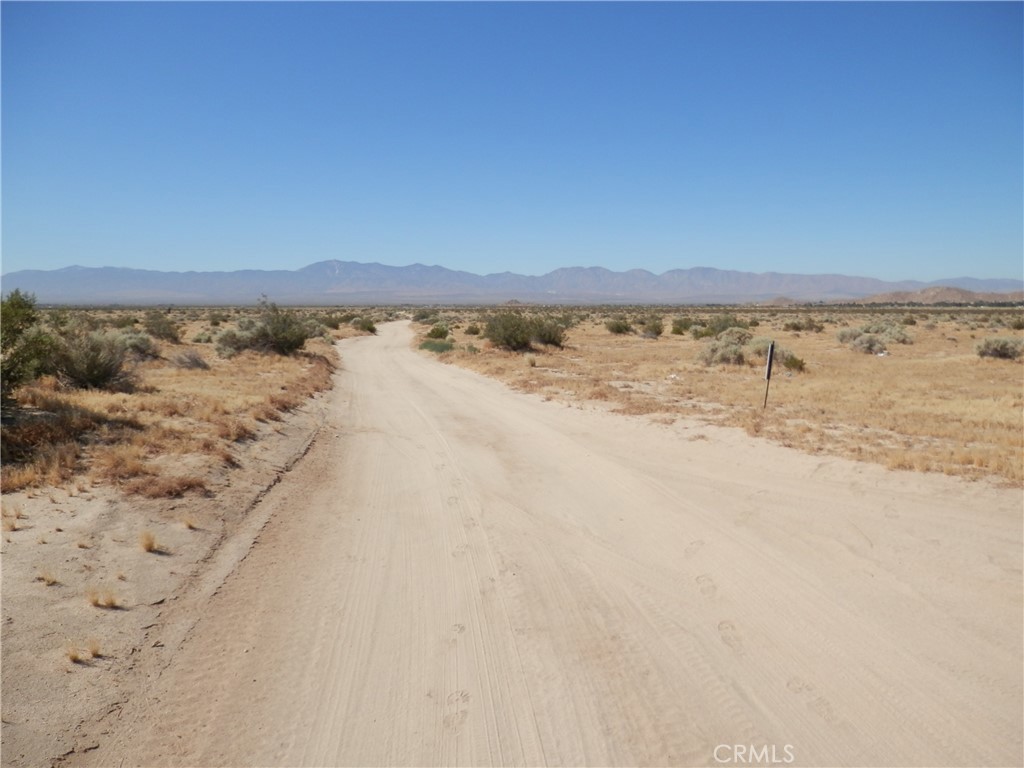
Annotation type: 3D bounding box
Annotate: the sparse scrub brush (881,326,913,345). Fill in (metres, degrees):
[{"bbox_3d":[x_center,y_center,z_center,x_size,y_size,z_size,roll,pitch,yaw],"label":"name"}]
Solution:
[{"bbox_3d":[16.107,-2.030,30.818,1.147,0.730,1.055,3,7,27],"label":"sparse scrub brush"}]

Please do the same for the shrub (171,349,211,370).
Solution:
[{"bbox_3d":[-7.141,-0.542,16.454,0.777,0.405,0.652,-3,7,-23],"label":"shrub"}]

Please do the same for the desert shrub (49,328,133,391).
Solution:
[{"bbox_3d":[-7.235,-0.444,12.666,1.226,1.009,1.075,-3,7,-30],"label":"desert shrub"}]

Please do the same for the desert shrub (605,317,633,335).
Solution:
[{"bbox_3d":[5.951,-3.218,41.274,1.549,0.872,1.425,1,6,8],"label":"desert shrub"}]

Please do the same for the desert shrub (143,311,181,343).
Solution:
[{"bbox_3d":[-15.204,-2.473,32.096,1.494,1.340,1.375,-3,7,-25],"label":"desert shrub"}]

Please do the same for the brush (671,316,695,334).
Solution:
[{"bbox_3d":[9.406,-3.171,40.508,1.282,0.940,1.180,1,6,13],"label":"brush"}]

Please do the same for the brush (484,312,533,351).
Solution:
[{"bbox_3d":[-0.129,-1.949,27.247,1.773,1.328,1.631,0,6,0],"label":"brush"}]

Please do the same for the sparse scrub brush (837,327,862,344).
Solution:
[{"bbox_3d":[13.993,-2.077,30.626,0.981,0.606,0.923,3,7,24],"label":"sparse scrub brush"}]

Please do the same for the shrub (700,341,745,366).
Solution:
[{"bbox_3d":[5.306,-0.789,18.516,1.109,0.600,0.981,2,6,16],"label":"shrub"}]

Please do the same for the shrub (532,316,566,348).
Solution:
[{"bbox_3d":[1.279,-1.908,26.963,1.423,1.102,1.329,0,6,3],"label":"shrub"}]

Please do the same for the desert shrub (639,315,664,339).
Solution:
[{"bbox_3d":[6.962,-2.860,36.846,1.275,1.101,1.173,1,6,11],"label":"desert shrub"}]

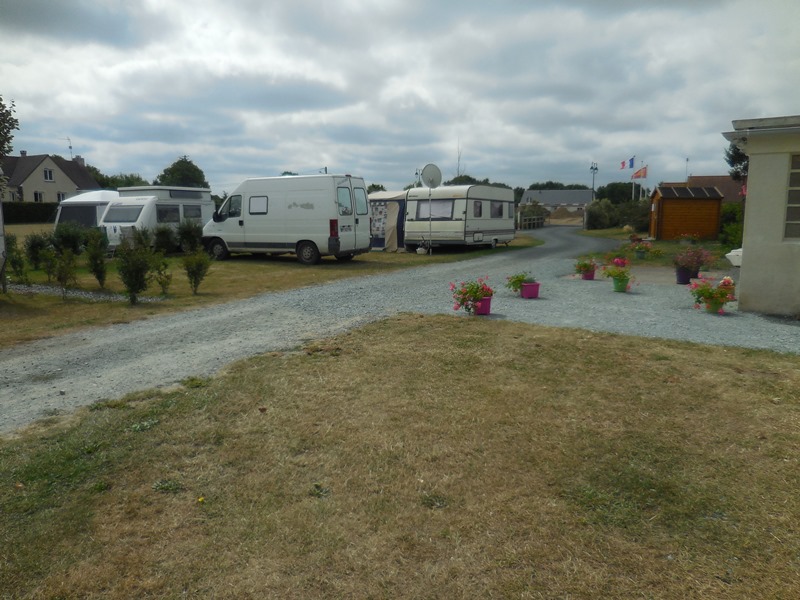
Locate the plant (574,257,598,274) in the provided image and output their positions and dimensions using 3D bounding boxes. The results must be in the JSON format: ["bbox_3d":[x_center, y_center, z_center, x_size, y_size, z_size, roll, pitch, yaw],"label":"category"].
[{"bbox_3d":[3.917,-0.725,12.135,0.479,0.378,0.455,2,8,18],"label":"plant"}]

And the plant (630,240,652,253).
[{"bbox_3d":[7.724,-1.711,18.480,0.668,0.384,0.635,3,9,22],"label":"plant"}]

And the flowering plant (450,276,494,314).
[{"bbox_3d":[0.973,-0.047,7.702,0.560,0.470,0.520,0,8,0],"label":"flowering plant"}]

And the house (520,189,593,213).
[{"bbox_3d":[27.445,-16.127,101.773,12.200,6.200,8.500,1,8,13],"label":"house"}]

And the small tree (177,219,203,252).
[{"bbox_3d":[-7.233,-2.128,19.853,0.850,1.300,0.850,0,8,0],"label":"small tree"}]

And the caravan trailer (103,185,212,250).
[{"bbox_3d":[-9.681,-3.194,23.164,2.100,2.550,3.800,4,9,30],"label":"caravan trailer"}]

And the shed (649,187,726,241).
[{"bbox_3d":[14.673,-4.435,29.742,3.000,2.620,2.400,1,8,12],"label":"shed"}]

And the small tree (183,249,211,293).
[{"bbox_3d":[-3.456,-0.477,9.813,0.470,0.790,0.470,0,8,0],"label":"small tree"}]

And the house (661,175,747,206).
[{"bbox_3d":[35.022,-10.908,64.139,12.000,5.700,8.500,0,8,0],"label":"house"}]

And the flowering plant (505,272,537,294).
[{"bbox_3d":[1.958,-0.268,9.390,0.494,0.358,0.469,1,8,12],"label":"flowering plant"}]

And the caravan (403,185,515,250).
[{"bbox_3d":[2.506,-3.192,22.948,2.300,2.500,5.600,4,9,30],"label":"caravan"}]

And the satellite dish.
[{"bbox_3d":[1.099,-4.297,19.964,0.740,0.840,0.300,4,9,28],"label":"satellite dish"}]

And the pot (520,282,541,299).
[{"bbox_3d":[2.076,-0.155,9.229,0.280,0.250,0.280,-3,9,-20],"label":"pot"}]

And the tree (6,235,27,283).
[{"bbox_3d":[-8.099,-0.888,12.202,0.500,1.000,0.500,0,8,0],"label":"tree"}]

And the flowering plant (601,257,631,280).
[{"bbox_3d":[3.822,-0.574,10.200,0.470,0.388,0.446,3,8,20],"label":"flowering plant"}]

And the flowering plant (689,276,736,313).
[{"bbox_3d":[4.166,-0.070,7.702,0.600,0.470,0.550,0,8,0],"label":"flowering plant"}]

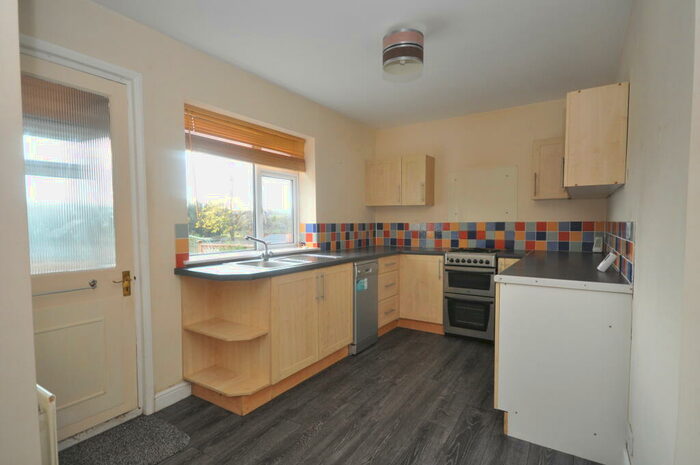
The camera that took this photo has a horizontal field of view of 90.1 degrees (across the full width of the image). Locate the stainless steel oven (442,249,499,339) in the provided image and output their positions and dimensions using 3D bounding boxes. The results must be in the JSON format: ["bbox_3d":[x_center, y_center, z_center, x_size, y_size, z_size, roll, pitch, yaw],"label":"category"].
[{"bbox_3d":[1.360,0.646,3.771,0.494,0.895,0.600,1,2,33],"label":"stainless steel oven"}]

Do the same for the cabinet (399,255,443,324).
[{"bbox_3d":[0.939,0.604,4.080,0.499,0.738,0.585,1,2,33],"label":"cabinet"}]

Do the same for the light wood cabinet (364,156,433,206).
[{"bbox_3d":[0.625,-0.622,4.435,0.821,0.597,0.311,1,2,33],"label":"light wood cabinet"}]

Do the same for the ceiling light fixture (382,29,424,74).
[{"bbox_3d":[0.373,-1.246,2.434,0.280,0.190,0.280,0,1,0],"label":"ceiling light fixture"}]

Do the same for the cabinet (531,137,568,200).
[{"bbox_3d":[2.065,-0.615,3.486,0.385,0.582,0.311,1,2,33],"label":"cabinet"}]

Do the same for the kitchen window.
[{"bbox_3d":[-0.913,-0.379,3.188,0.180,1.130,1.435,1,2,33],"label":"kitchen window"}]

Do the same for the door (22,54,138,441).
[{"bbox_3d":[-1.595,0.115,1.876,0.055,2.027,0.790,1,2,33],"label":"door"}]

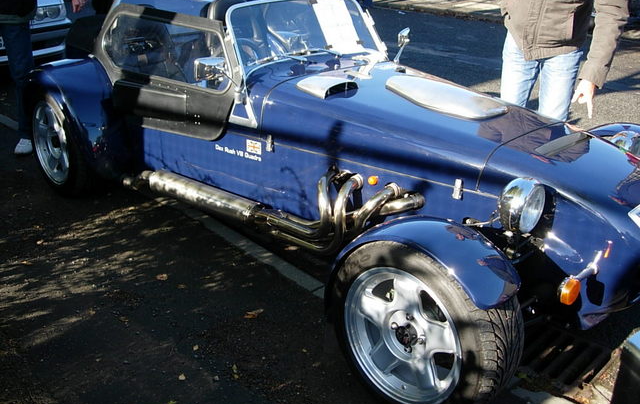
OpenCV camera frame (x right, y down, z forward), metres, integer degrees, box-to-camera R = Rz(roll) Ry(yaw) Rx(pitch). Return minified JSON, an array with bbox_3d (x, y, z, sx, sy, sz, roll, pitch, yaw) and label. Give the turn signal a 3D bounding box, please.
[{"bbox_3d":[0.775,0.275,2.180,0.067,0.078,0.050,-18,29,-40],"label":"turn signal"}]

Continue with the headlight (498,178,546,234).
[{"bbox_3d":[0.629,0.012,2.213,0.131,0.180,0.180,21,28,39],"label":"headlight"}]

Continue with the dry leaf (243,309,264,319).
[{"bbox_3d":[-0.260,0.434,2.724,0.089,0.015,0.047,-13,26,-33],"label":"dry leaf"}]

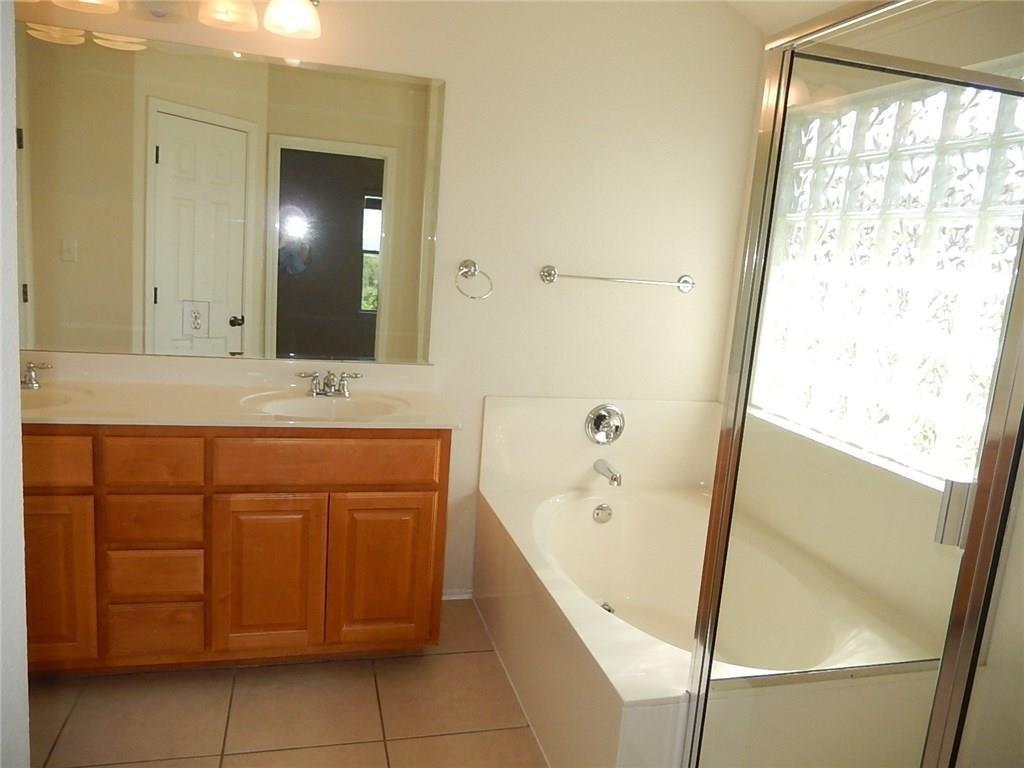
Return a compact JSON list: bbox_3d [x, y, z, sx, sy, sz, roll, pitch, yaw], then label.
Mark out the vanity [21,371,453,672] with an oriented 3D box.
[{"bbox_3d":[-1.126,0.478,2.491,1.790,0.930,0.563,1,10,-15],"label":"vanity"}]

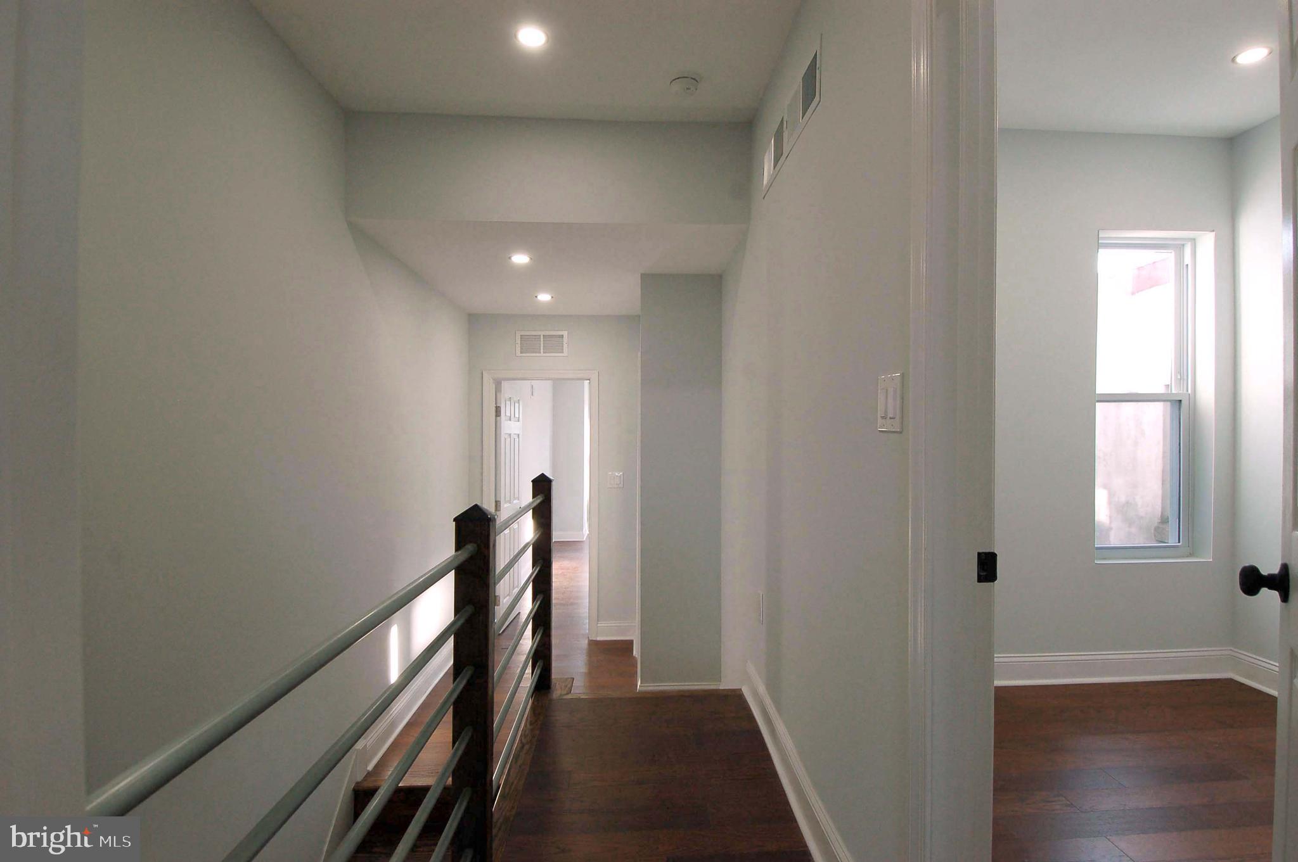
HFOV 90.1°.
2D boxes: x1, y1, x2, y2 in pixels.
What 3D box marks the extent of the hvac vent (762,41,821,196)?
[{"bbox_3d":[0.464,-1.030,2.220,0.020,0.196,0.785,0,0,-2],"label":"hvac vent"}]

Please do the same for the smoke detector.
[{"bbox_3d":[0.142,-1.352,2.565,0.125,0.042,0.125,0,0,-2],"label":"smoke detector"}]

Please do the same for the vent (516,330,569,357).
[{"bbox_3d":[-0.841,-0.687,5.090,0.403,0.197,0.020,0,0,-2],"label":"vent"}]

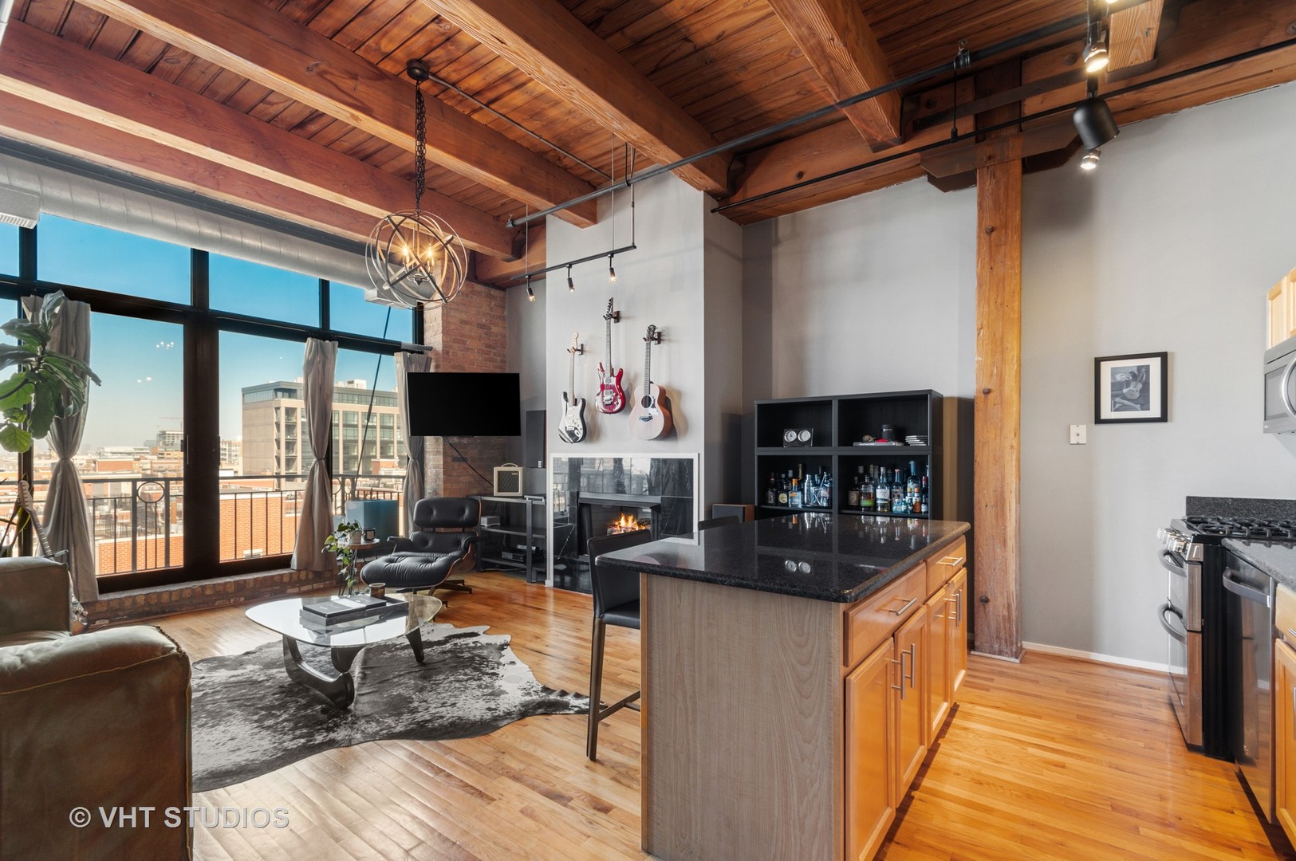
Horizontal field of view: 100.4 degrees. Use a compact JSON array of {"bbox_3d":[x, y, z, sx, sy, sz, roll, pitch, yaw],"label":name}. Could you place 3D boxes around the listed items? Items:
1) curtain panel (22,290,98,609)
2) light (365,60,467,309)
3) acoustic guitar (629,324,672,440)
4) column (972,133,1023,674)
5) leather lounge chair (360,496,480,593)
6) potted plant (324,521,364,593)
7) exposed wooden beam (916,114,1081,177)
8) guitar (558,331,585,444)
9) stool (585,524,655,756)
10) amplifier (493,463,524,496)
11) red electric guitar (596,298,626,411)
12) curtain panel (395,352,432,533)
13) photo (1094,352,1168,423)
[{"bbox_3d":[-4.085,0.155,3.765,0.130,2.130,0.370,-1,-2,37],"label":"curtain panel"},{"bbox_3d":[-1.415,-1.488,3.289,0.570,1.480,0.570,-2,-3,38],"label":"light"},{"bbox_3d":[0.013,-0.388,4.311,0.370,0.925,0.130,-2,-3,38],"label":"acoustic guitar"},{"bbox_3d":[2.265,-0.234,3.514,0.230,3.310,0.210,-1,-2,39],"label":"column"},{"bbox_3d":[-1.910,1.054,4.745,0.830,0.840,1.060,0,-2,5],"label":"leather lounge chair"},{"bbox_3d":[-2.590,1.075,4.600,0.310,0.620,0.300,1,-2,-17],"label":"potted plant"},{"bbox_3d":[2.303,-1.808,3.563,0.880,0.180,0.220,-2,-3,38],"label":"exposed wooden beam"},{"bbox_3d":[-0.666,-0.367,4.766,0.320,0.980,0.065,-1,-2,37],"label":"guitar"},{"bbox_3d":[0.070,0.906,2.253,0.470,0.910,0.430,-1,-2,37],"label":"stool"},{"bbox_3d":[-1.458,0.510,5.630,0.290,0.345,0.190,0,-2,-7],"label":"amplifier"},{"bbox_3d":[-0.333,-0.627,4.609,0.335,0.990,0.080,-2,-3,38],"label":"red electric guitar"},{"bbox_3d":[-2.530,0.246,5.792,0.130,2.130,0.370,-1,-2,37],"label":"curtain panel"},{"bbox_3d":[2.807,-0.242,3.134,0.320,0.400,0.030,-2,-3,38],"label":"photo"}]

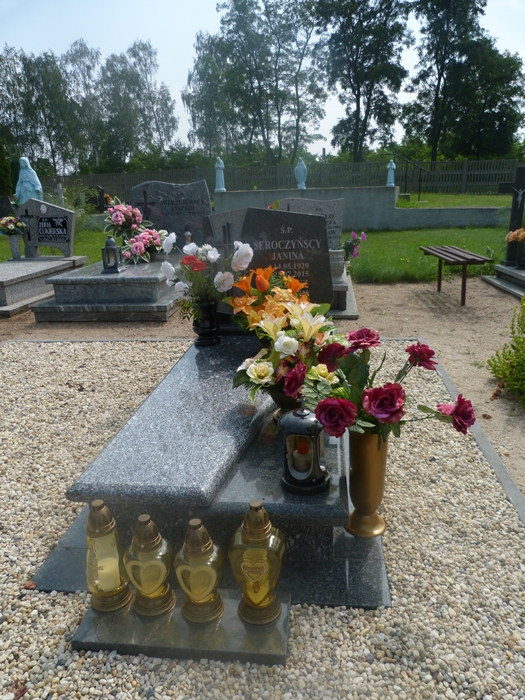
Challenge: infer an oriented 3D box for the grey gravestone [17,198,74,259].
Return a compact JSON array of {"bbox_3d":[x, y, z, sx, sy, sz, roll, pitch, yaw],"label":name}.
[{"bbox_3d":[-2.785,-1.565,6.514,0.700,0.748,0.120,0,17,5],"label":"grey gravestone"}]

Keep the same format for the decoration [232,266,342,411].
[{"bbox_3d":[0.096,-0.054,2.023,0.448,0.525,0.450,0,17,5],"label":"decoration"}]

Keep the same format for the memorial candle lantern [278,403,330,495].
[{"bbox_3d":[0.130,0.279,1.542,0.152,0.284,0.152,3,18,16],"label":"memorial candle lantern"}]

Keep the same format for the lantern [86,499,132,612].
[{"bbox_3d":[-0.445,0.571,1.424,0.122,0.324,0.115,2,18,13],"label":"lantern"}]

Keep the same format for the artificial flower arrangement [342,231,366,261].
[{"bbox_3d":[1.094,-1.225,6.012,0.291,0.380,0.270,0,17,5],"label":"artificial flower arrangement"}]

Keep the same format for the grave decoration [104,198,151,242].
[{"bbox_3d":[-1.551,-1.500,5.809,0.494,0.400,0.380,0,18,7],"label":"grave decoration"}]

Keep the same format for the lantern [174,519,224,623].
[{"bbox_3d":[-0.175,0.593,1.380,0.128,0.286,0.118,0,18,7],"label":"lantern"}]

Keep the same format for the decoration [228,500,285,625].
[{"bbox_3d":[-0.015,0.563,1.358,0.146,0.343,0.122,0,18,7],"label":"decoration"}]

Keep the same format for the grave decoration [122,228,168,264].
[{"bbox_3d":[-1.232,-1.095,5.323,0.484,0.359,0.380,0,17,5],"label":"grave decoration"}]

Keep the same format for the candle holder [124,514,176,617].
[{"bbox_3d":[-0.277,0.530,1.254,0.121,0.270,0.115,0,17,5],"label":"candle holder"}]

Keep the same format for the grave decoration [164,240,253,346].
[{"bbox_3d":[-0.286,-0.297,2.677,0.478,0.554,0.400,0,17,5],"label":"grave decoration"}]

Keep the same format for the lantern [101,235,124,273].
[{"bbox_3d":[-1.496,-0.954,5.024,0.193,0.339,0.193,0,18,7],"label":"lantern"}]

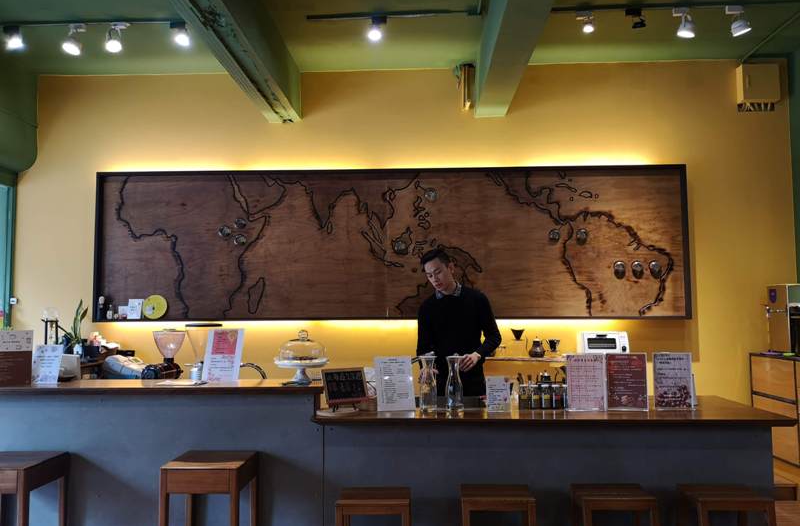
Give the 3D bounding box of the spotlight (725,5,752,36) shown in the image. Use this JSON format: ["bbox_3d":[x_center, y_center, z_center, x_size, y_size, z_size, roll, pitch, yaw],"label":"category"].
[{"bbox_3d":[2.268,-1.618,4.181,0.150,0.175,0.120,1,-4,-17],"label":"spotlight"}]

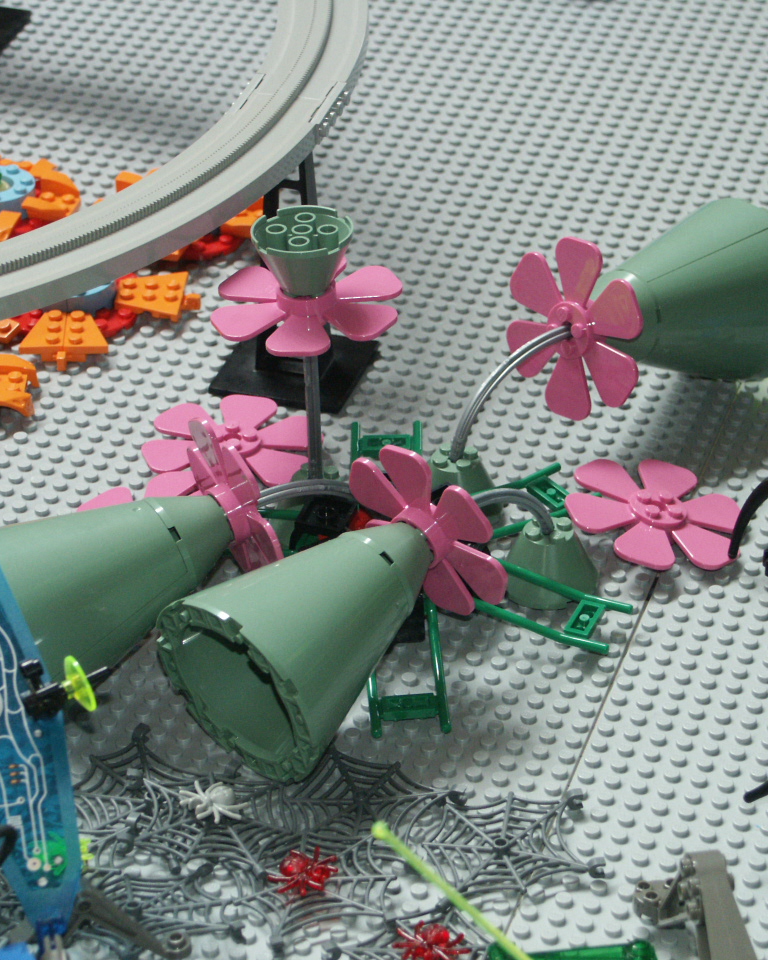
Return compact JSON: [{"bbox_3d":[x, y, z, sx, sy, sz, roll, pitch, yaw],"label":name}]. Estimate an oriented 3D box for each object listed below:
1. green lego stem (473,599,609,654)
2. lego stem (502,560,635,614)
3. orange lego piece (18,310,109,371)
[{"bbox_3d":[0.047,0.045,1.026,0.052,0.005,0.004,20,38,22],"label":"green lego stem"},{"bbox_3d":[0.055,0.032,1.027,0.049,0.005,0.004,19,37,21],"label":"lego stem"},{"bbox_3d":[-0.114,-0.051,1.181,0.032,0.008,0.026,-1,33,0],"label":"orange lego piece"}]

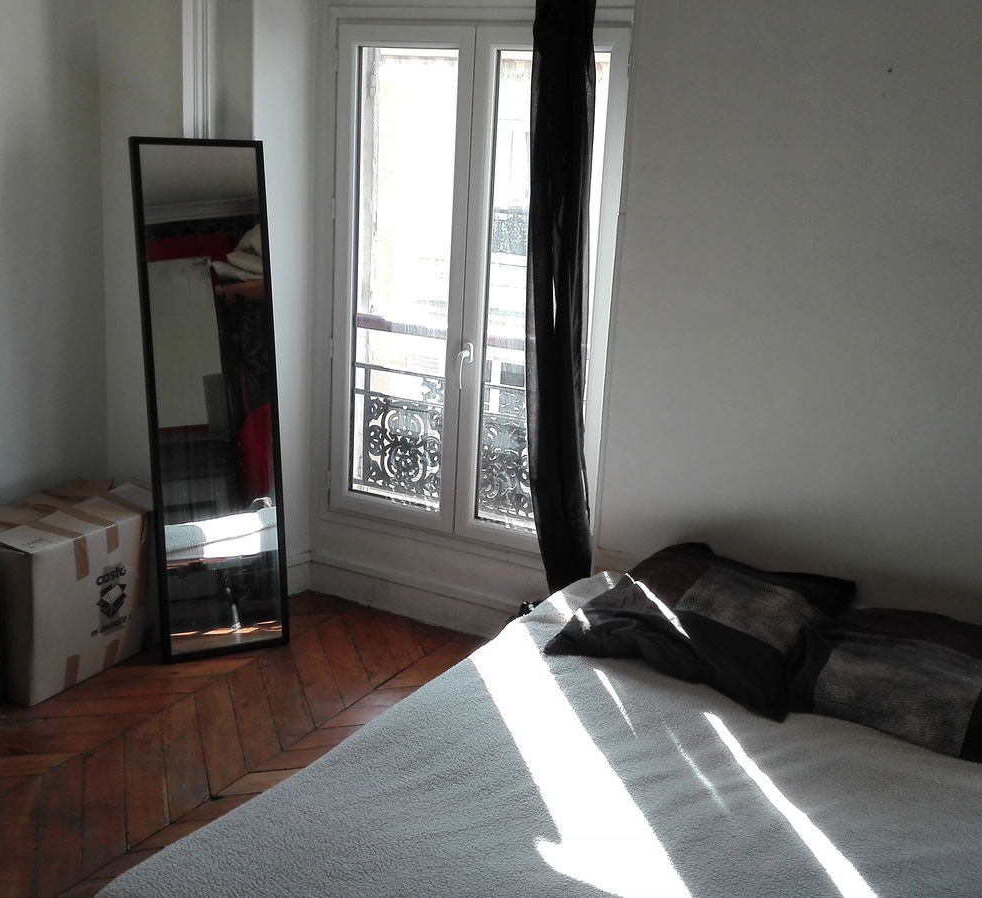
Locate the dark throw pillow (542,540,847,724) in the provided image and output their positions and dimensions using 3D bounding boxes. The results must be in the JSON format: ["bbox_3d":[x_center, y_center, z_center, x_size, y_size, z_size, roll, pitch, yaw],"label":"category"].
[{"bbox_3d":[0.537,0.409,2.855,0.618,0.159,0.531,10,25,27],"label":"dark throw pillow"}]

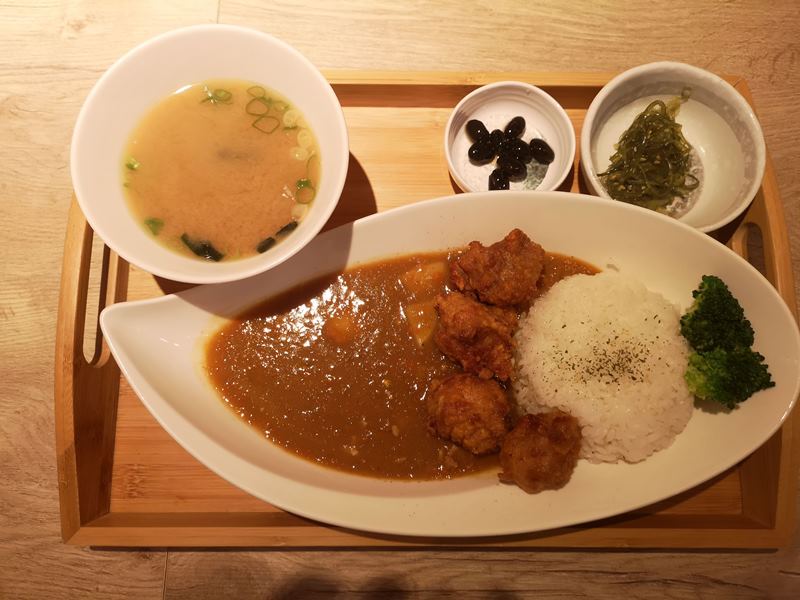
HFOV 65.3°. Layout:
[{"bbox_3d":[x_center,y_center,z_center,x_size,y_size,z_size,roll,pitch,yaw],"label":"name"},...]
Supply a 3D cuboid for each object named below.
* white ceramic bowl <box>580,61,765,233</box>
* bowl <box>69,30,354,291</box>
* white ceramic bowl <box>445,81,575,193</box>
[{"bbox_3d":[0.156,-0.084,0.375,0.106,0.038,0.106,0,80,-1],"label":"white ceramic bowl"},{"bbox_3d":[-0.096,-0.070,0.350,0.138,0.072,0.138,0,80,-1],"label":"bowl"},{"bbox_3d":[0.064,-0.090,0.380,0.077,0.028,0.077,0,80,-1],"label":"white ceramic bowl"}]

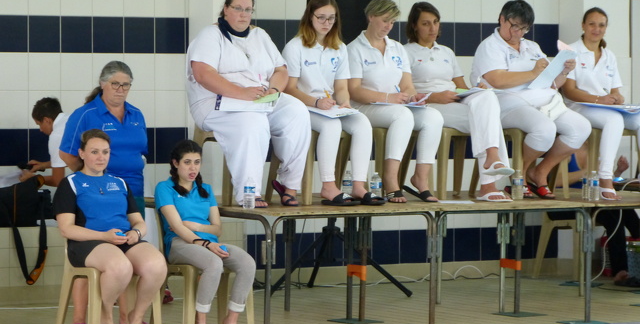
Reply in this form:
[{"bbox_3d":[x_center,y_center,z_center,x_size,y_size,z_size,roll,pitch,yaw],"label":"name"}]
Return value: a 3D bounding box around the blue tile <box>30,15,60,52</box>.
[{"bbox_3d":[-1.871,-0.866,20.917,0.247,0.250,0.010,-1,2,-34],"label":"blue tile"}]

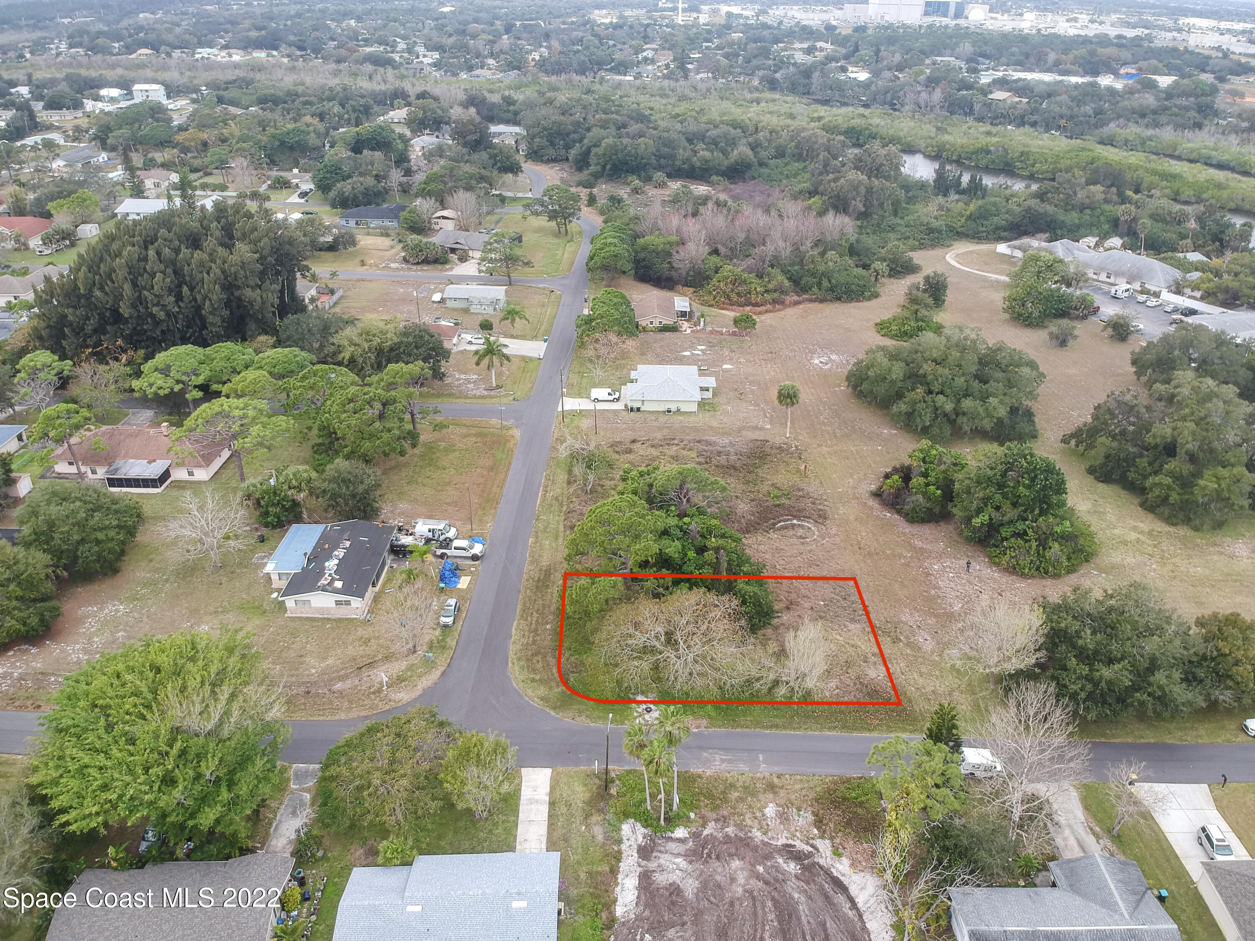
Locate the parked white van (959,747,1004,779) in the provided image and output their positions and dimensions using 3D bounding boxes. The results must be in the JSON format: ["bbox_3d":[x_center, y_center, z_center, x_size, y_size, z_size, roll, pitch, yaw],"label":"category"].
[{"bbox_3d":[35.711,29.540,91.407,4.300,2.150,1.950,1,30,1],"label":"parked white van"}]

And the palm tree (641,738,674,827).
[{"bbox_3d":[2.766,28.945,83.027,2.800,10.900,2.800,1,30,0],"label":"palm tree"}]

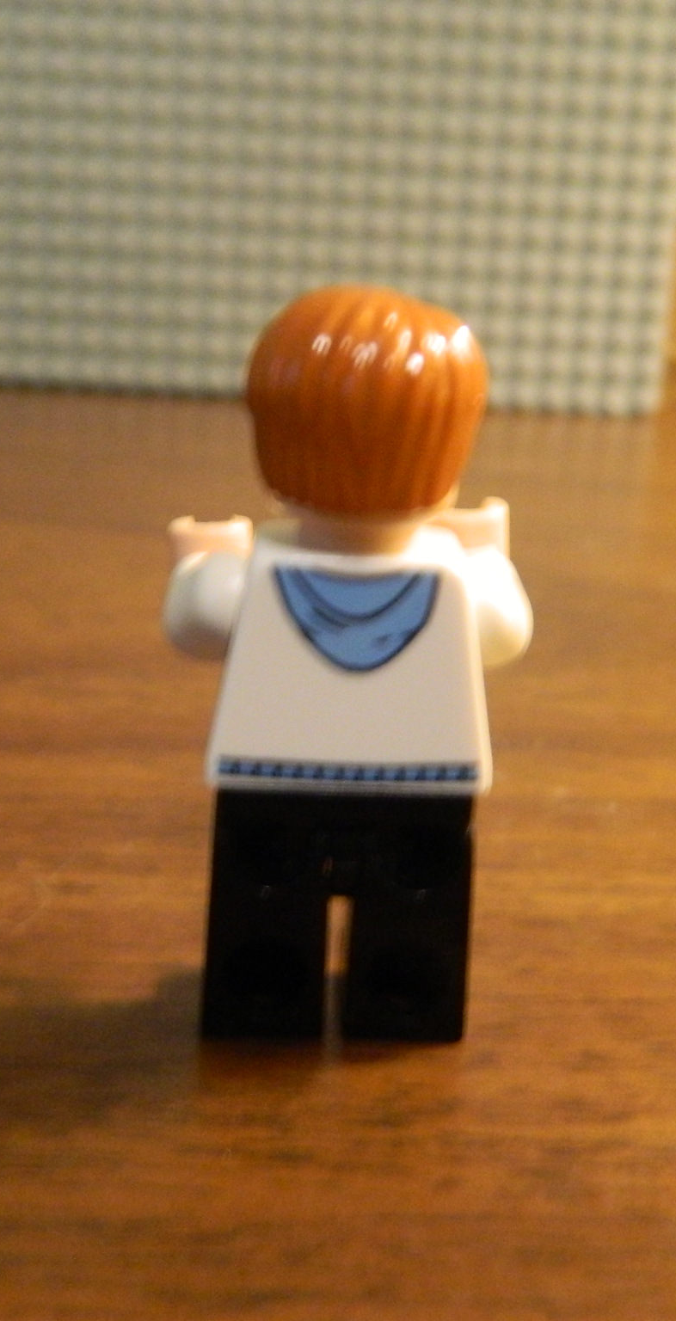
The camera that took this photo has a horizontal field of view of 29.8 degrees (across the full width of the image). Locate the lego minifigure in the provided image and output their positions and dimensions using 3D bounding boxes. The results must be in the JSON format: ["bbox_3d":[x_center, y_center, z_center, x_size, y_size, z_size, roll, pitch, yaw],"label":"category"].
[{"bbox_3d":[0.001,0.000,0.076,0.022,0.042,0.018,2,19,-4],"label":"lego minifigure"}]

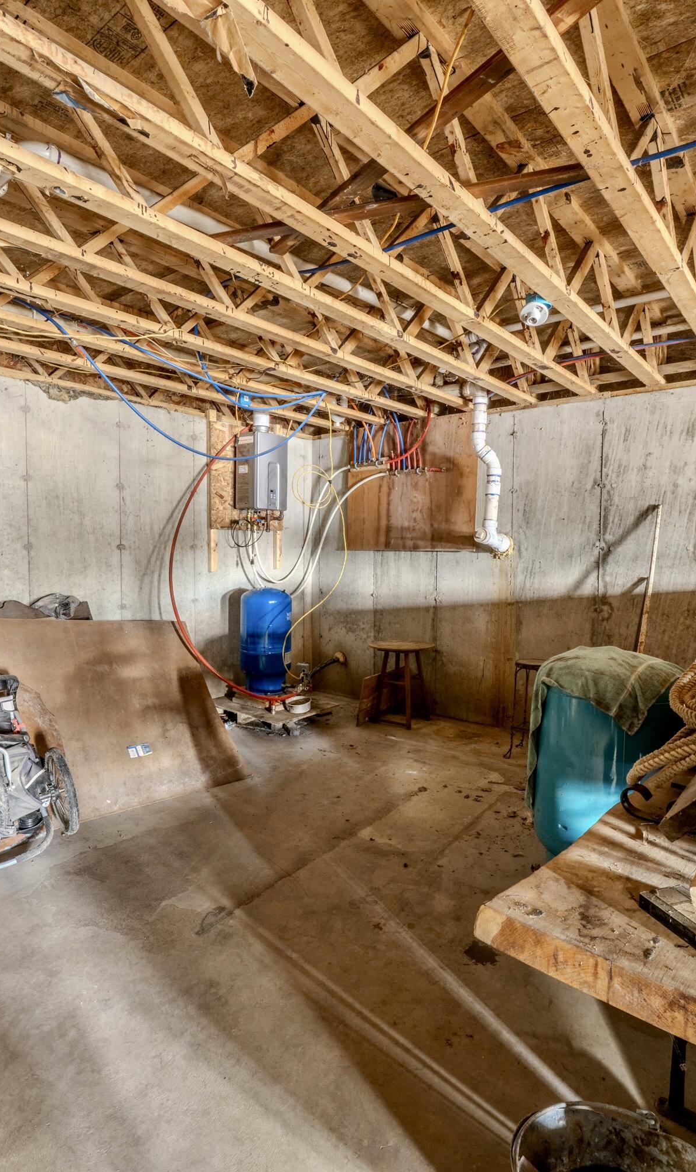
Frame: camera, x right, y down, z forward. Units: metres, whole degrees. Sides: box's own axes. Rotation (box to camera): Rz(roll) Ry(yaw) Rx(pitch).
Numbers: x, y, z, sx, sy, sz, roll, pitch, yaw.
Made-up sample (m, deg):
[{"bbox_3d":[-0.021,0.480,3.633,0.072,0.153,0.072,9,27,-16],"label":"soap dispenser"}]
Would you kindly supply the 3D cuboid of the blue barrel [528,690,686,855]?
[{"bbox_3d":[1.139,0.738,2.596,0.585,0.880,0.585,2,4,24],"label":"blue barrel"}]

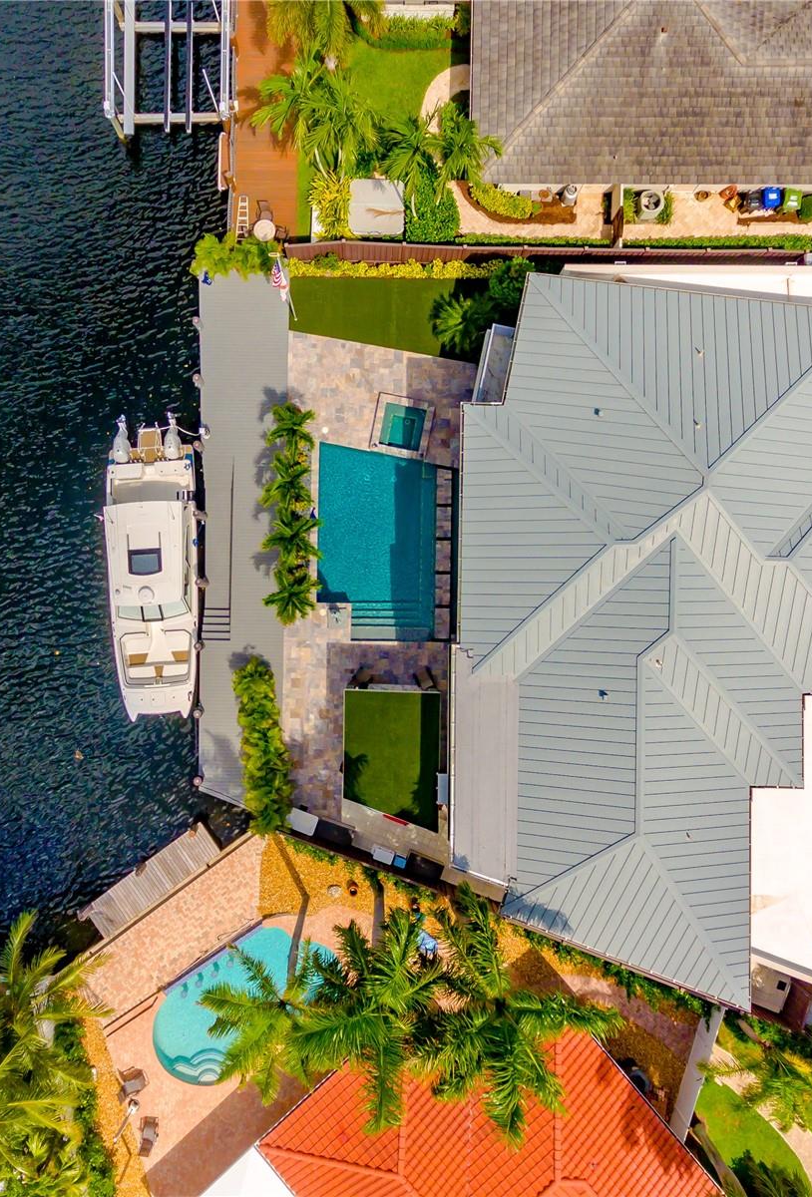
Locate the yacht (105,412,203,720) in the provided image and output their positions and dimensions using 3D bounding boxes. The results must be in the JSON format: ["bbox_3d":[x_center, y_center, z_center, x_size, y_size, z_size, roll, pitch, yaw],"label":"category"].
[{"bbox_3d":[-10.245,-1.271,37.739,3.600,3.400,12.600,-2,89,-2],"label":"yacht"}]

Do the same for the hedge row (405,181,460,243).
[{"bbox_3d":[1.079,-15.951,38.234,2.150,0.950,2.400,0,89,-2],"label":"hedge row"}]

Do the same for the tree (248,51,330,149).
[{"bbox_3d":[-4.028,-17.640,35.146,2.900,7.000,3.100,0,89,-1],"label":"tree"}]

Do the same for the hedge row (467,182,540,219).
[{"bbox_3d":[3.976,-16.490,38.456,2.650,0.750,0.850,18,89,-2],"label":"hedge row"}]

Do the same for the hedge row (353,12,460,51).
[{"bbox_3d":[0.031,-23.479,38.254,4.150,1.000,0.800,1,89,-2],"label":"hedge row"}]

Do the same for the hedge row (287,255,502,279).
[{"bbox_3d":[-0.439,-13.692,38.254,8.900,0.750,0.700,0,89,-1],"label":"hedge row"}]

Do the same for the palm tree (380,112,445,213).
[{"bbox_3d":[0.213,-15.942,35.274,2.500,6.800,2.800,0,89,-1],"label":"palm tree"}]

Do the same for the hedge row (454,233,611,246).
[{"bbox_3d":[5.293,-14.863,38.540,6.350,0.550,0.420,1,89,-2],"label":"hedge row"}]

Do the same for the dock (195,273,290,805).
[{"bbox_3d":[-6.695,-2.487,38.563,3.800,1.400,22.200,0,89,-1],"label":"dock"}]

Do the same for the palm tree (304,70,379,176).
[{"bbox_3d":[-2.471,-17.445,35.683,2.950,5.800,3.100,0,89,-2],"label":"palm tree"}]

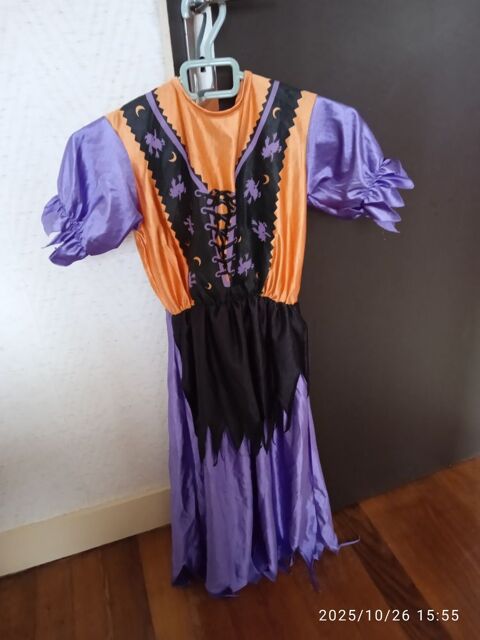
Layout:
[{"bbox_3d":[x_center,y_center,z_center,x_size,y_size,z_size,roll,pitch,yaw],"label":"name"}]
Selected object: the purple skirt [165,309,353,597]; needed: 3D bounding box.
[{"bbox_3d":[0.019,0.251,0.922,0.345,0.600,0.145,-8,29,-8],"label":"purple skirt"}]

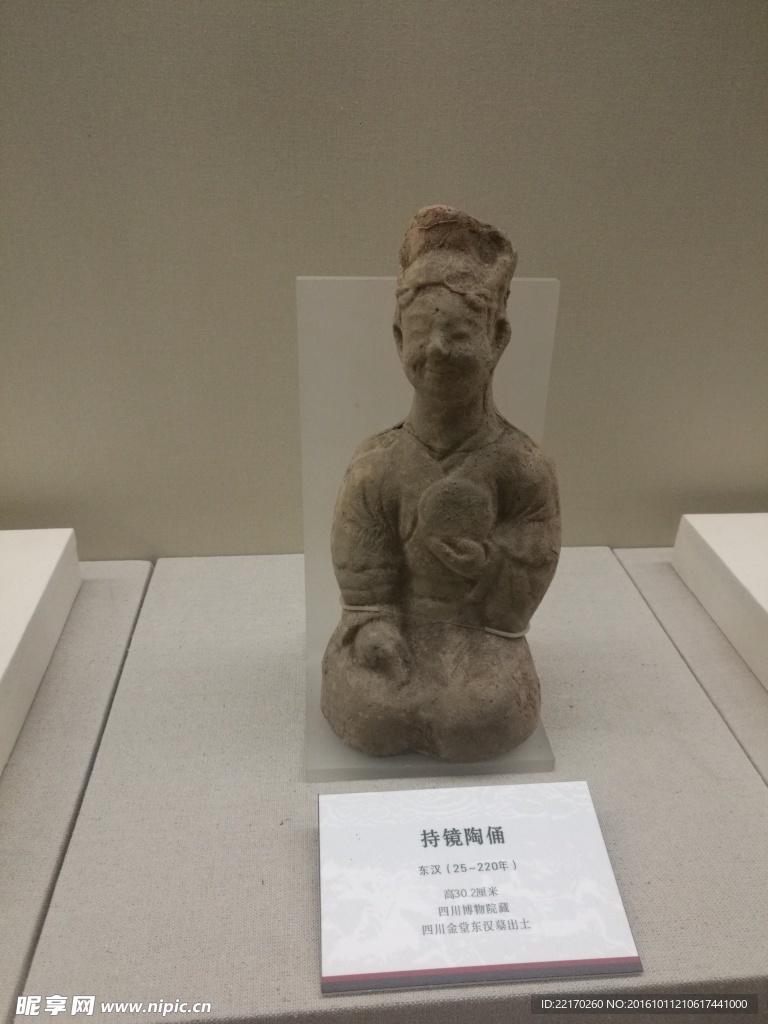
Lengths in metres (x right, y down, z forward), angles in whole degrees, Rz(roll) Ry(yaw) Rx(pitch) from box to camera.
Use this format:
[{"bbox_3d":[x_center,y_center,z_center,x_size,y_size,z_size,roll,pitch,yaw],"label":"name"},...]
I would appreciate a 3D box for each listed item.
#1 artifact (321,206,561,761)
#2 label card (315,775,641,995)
[{"bbox_3d":[0.034,-0.007,0.445,0.137,0.302,0.096,3,29,2],"label":"artifact"},{"bbox_3d":[0.043,0.185,0.404,0.149,0.005,0.094,-1,43,-6],"label":"label card"}]

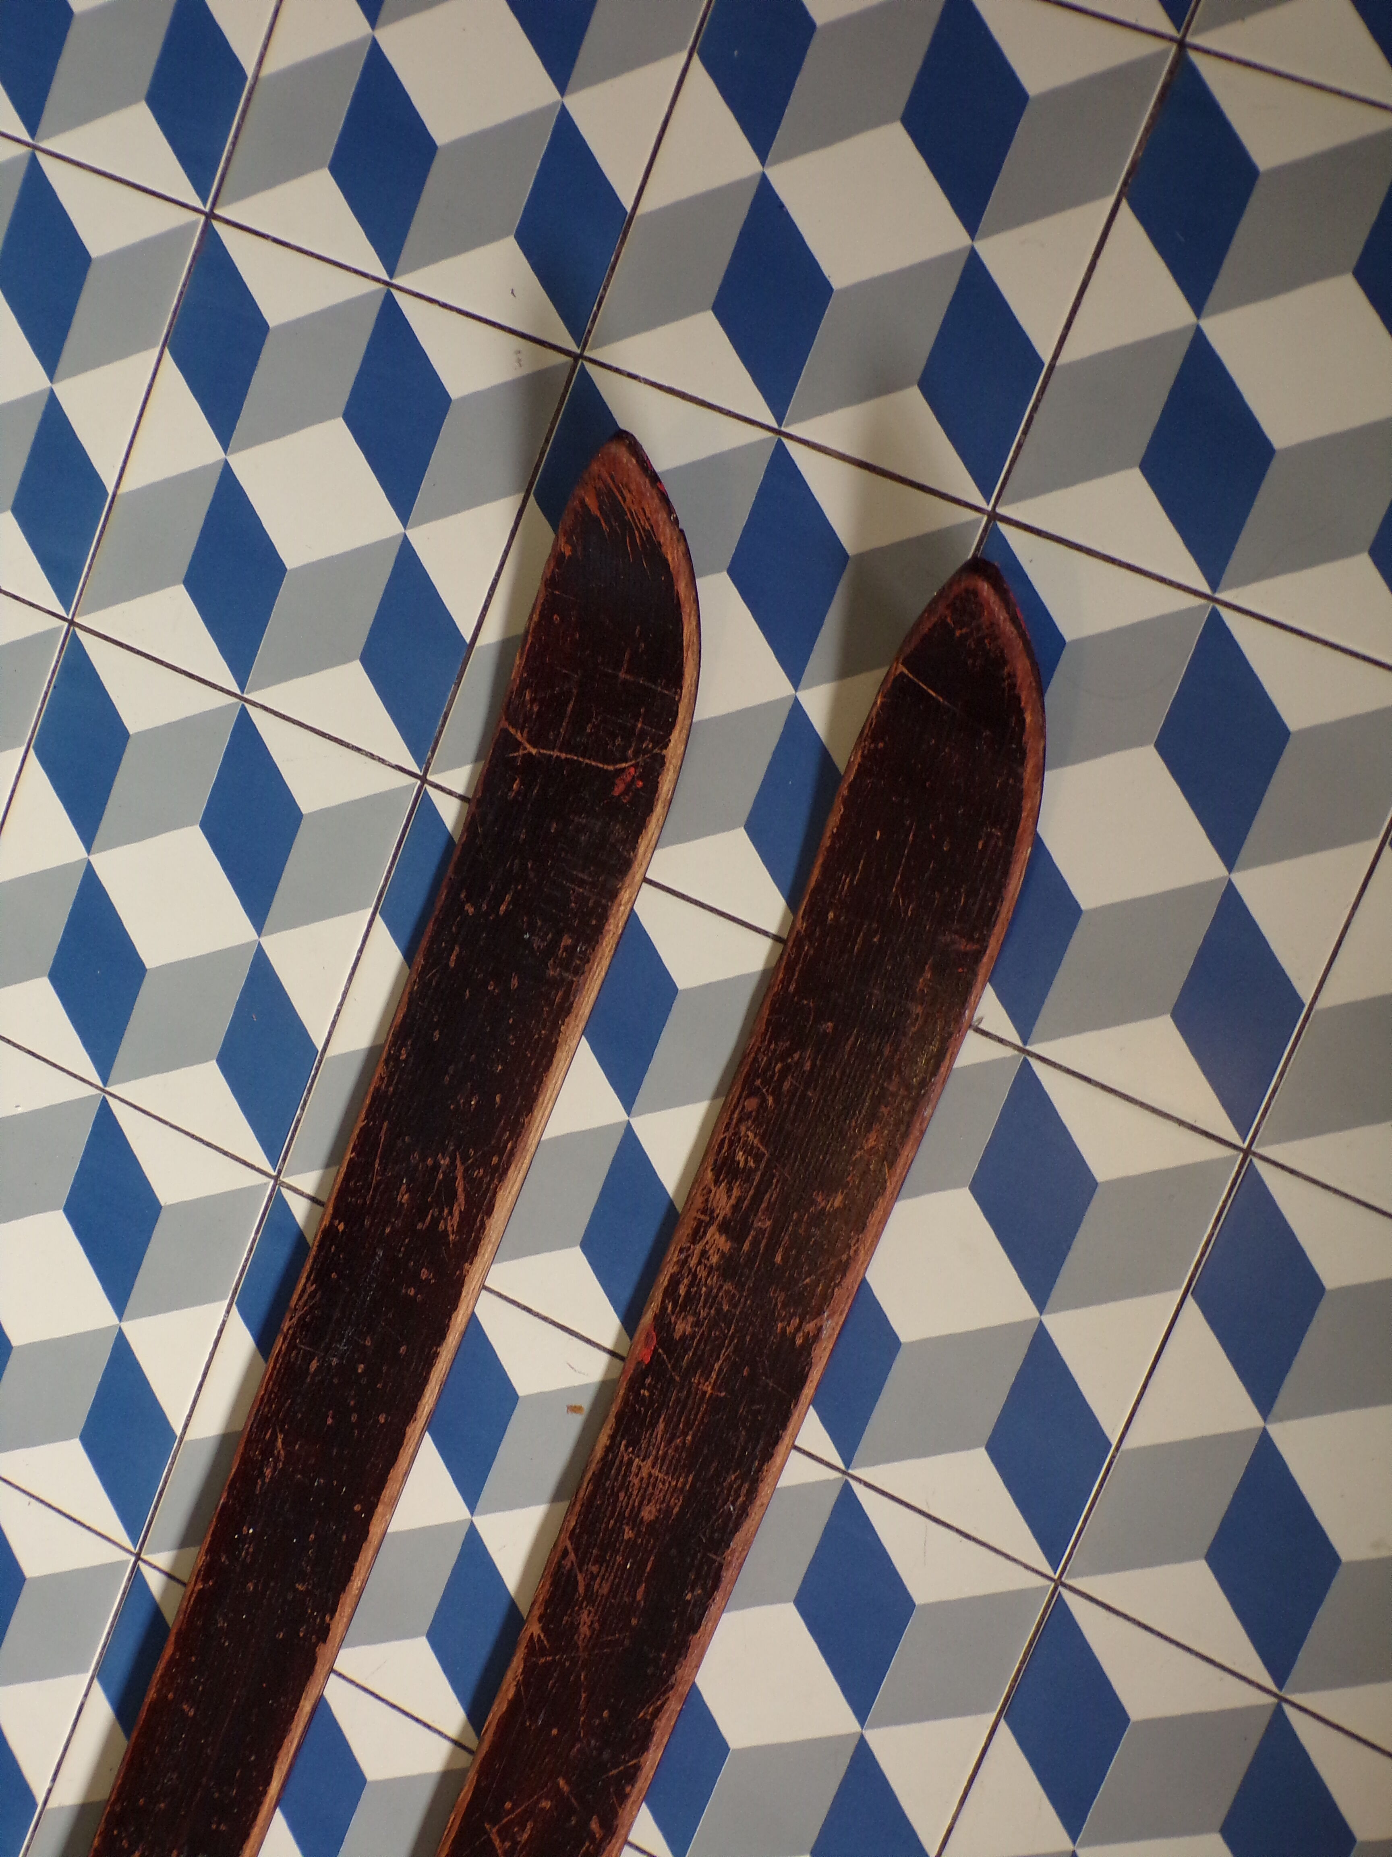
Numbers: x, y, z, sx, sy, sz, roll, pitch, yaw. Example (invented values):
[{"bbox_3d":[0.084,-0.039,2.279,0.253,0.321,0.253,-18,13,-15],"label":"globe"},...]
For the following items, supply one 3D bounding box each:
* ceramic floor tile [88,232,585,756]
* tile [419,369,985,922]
[{"bbox_3d":[-0.176,-0.201,1.055,0.200,0.009,0.200,24,100,16],"label":"ceramic floor tile"},{"bbox_3d":[0.001,-0.121,0.999,0.200,0.009,0.200,24,100,16],"label":"tile"}]

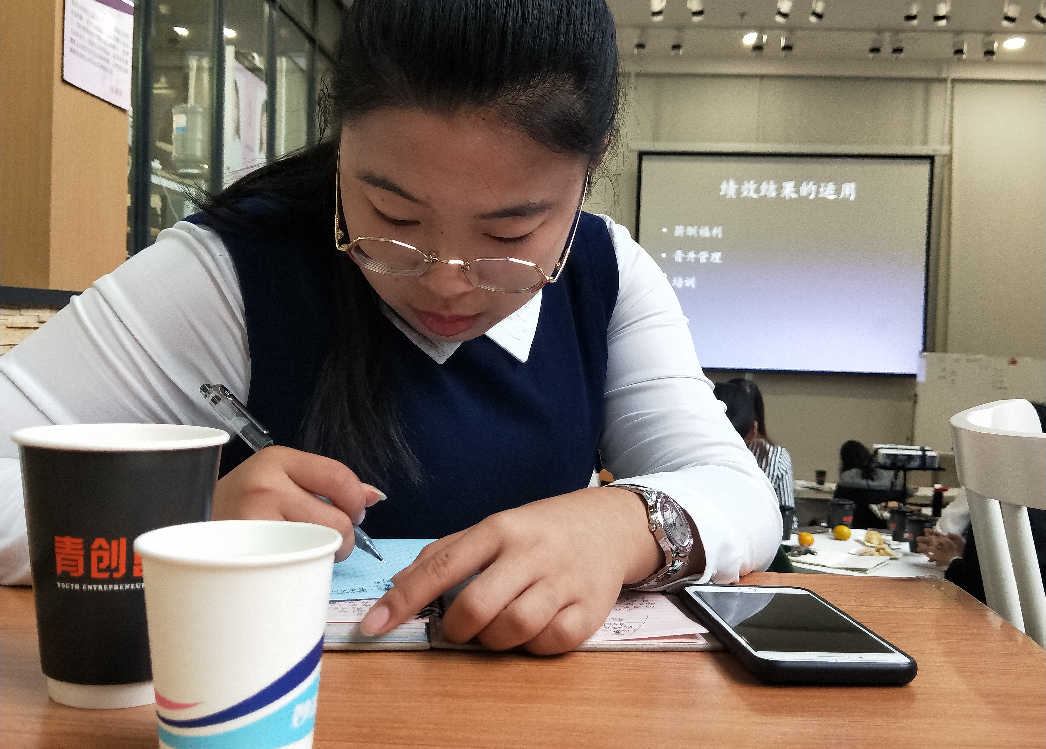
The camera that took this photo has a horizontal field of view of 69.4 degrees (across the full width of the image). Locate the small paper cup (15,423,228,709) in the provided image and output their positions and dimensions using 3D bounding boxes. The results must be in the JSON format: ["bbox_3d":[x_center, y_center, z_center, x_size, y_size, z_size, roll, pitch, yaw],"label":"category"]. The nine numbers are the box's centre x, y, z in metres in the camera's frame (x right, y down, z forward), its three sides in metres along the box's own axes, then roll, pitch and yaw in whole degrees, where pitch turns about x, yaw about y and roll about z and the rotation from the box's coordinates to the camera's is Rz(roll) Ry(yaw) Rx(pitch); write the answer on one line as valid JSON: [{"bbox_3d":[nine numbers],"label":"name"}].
[{"bbox_3d":[-0.188,0.086,0.355,0.090,0.116,0.090,2,1,0],"label":"small paper cup"}]

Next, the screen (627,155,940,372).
[{"bbox_3d":[2.717,-1.173,7.985,3.060,2.288,0.050,2,1,3],"label":"screen"}]

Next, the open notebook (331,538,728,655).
[{"bbox_3d":[-0.057,0.135,0.508,0.325,0.020,0.208,2,1,-5],"label":"open notebook"}]

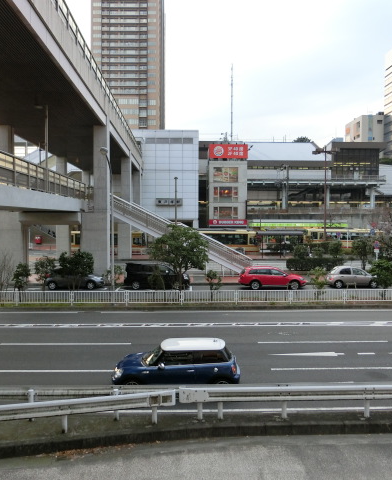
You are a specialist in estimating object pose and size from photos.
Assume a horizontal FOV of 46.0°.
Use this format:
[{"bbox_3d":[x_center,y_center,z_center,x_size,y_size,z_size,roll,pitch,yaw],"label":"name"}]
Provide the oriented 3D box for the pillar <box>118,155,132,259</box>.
[{"bbox_3d":[-8.950,-3.980,58.050,1.500,12.600,1.500,0,2,-2],"label":"pillar"}]

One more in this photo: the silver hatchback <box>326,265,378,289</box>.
[{"bbox_3d":[10.980,2.500,32.100,3.720,1.520,1.660,0,3,-2],"label":"silver hatchback"}]

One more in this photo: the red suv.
[{"bbox_3d":[5.200,2.500,31.650,4.600,1.510,1.800,0,3,-2],"label":"red suv"}]

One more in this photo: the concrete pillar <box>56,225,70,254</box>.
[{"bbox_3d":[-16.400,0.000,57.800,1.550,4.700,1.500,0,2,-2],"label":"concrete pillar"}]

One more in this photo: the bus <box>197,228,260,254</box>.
[{"bbox_3d":[2.530,0.250,58.250,10.600,3.020,2.490,0,3,-2],"label":"bus"}]

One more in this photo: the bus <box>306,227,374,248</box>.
[{"bbox_3d":[21.100,-0.060,65.600,10.500,3.020,2.490,0,3,-2],"label":"bus"}]

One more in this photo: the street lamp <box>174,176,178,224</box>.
[{"bbox_3d":[-1.400,-0.740,33.200,0.300,7.500,0.300,0,3,-3],"label":"street lamp"}]

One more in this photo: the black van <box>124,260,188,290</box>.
[{"bbox_3d":[-2.670,2.530,32.900,4.580,1.830,1.700,0,2,-2],"label":"black van"}]

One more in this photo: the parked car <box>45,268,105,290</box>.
[{"bbox_3d":[-8.500,2.700,32.750,4.120,1.480,1.700,0,2,-2],"label":"parked car"}]

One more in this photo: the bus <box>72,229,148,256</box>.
[{"bbox_3d":[-11.600,0.300,58.200,10.600,3.020,2.490,0,3,-2],"label":"bus"}]

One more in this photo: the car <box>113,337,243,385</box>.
[{"bbox_3d":[-0.540,3.600,13.150,3.650,1.410,1.690,0,2,-2],"label":"car"}]

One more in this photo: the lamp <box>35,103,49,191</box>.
[{"bbox_3d":[-9.130,-5.410,27.300,0.820,5.230,0.280,0,2,-2],"label":"lamp"}]

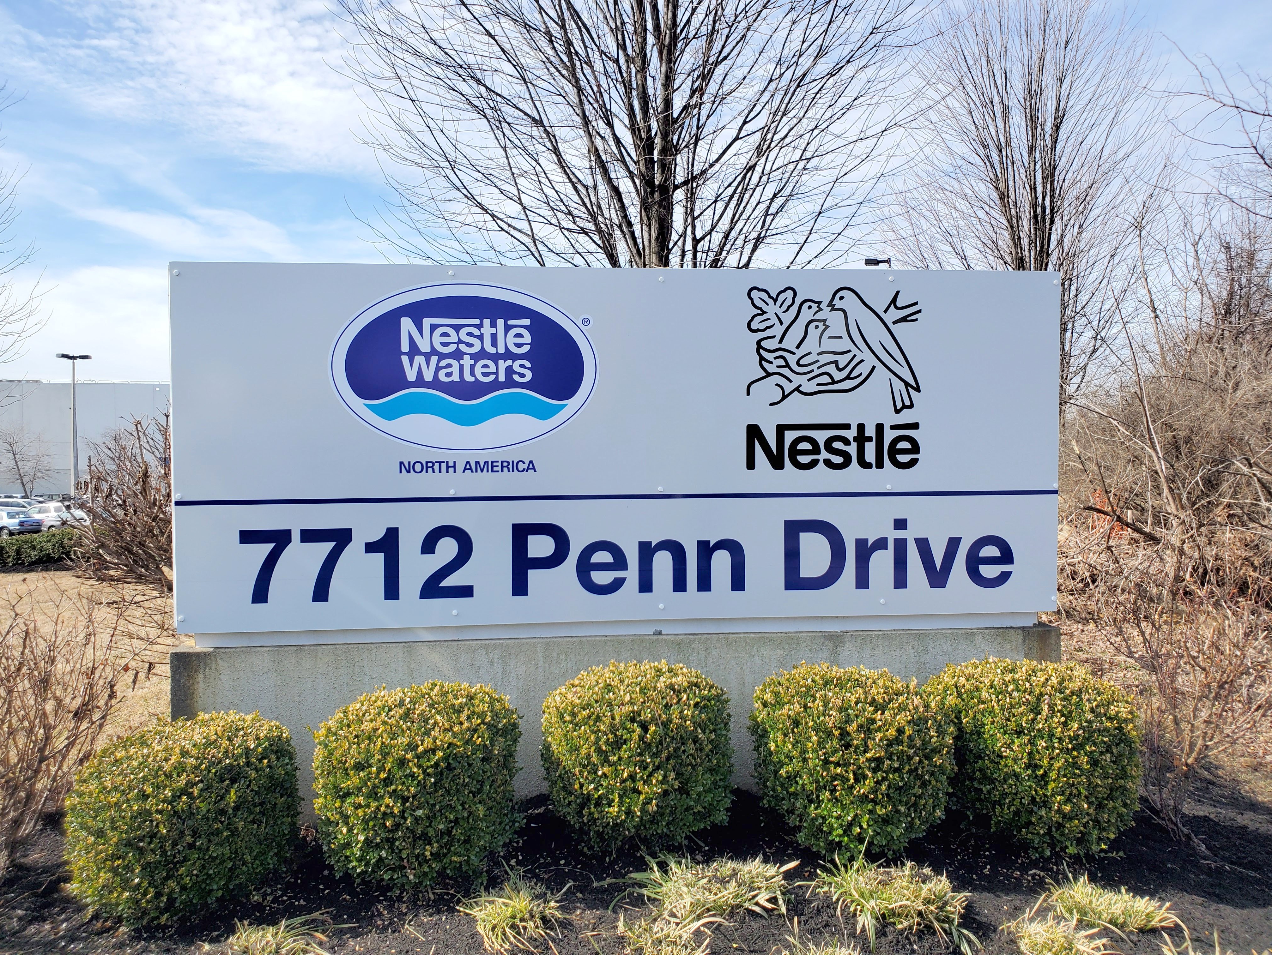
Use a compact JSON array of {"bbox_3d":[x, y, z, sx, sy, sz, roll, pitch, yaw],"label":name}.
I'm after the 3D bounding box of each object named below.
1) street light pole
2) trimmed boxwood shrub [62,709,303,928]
[{"bbox_3d":[-34.722,-2.854,59.000,2.200,9.600,0.500,0,1,-3],"label":"street light pole"},{"bbox_3d":[-1.331,0.985,2.834,0.624,0.519,0.624,0,1,-6],"label":"trimmed boxwood shrub"}]

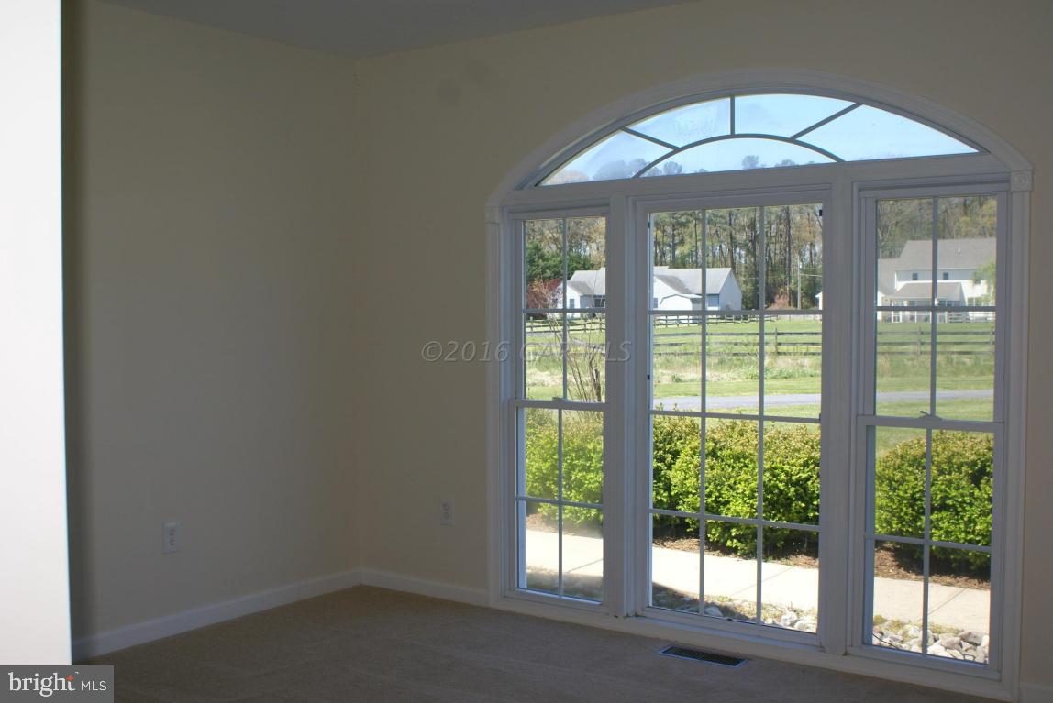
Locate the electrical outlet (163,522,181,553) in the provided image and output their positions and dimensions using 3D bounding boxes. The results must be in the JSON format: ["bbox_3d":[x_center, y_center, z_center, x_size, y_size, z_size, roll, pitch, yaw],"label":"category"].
[{"bbox_3d":[-1.391,0.731,4.488,0.010,0.116,0.073,1,2,36],"label":"electrical outlet"}]

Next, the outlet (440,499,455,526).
[{"bbox_3d":[-0.348,0.706,5.014,0.073,0.116,0.010,1,2,36],"label":"outlet"}]

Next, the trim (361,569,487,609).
[{"bbox_3d":[-0.478,1.061,5.116,0.750,0.080,0.018,1,2,36],"label":"trim"}]

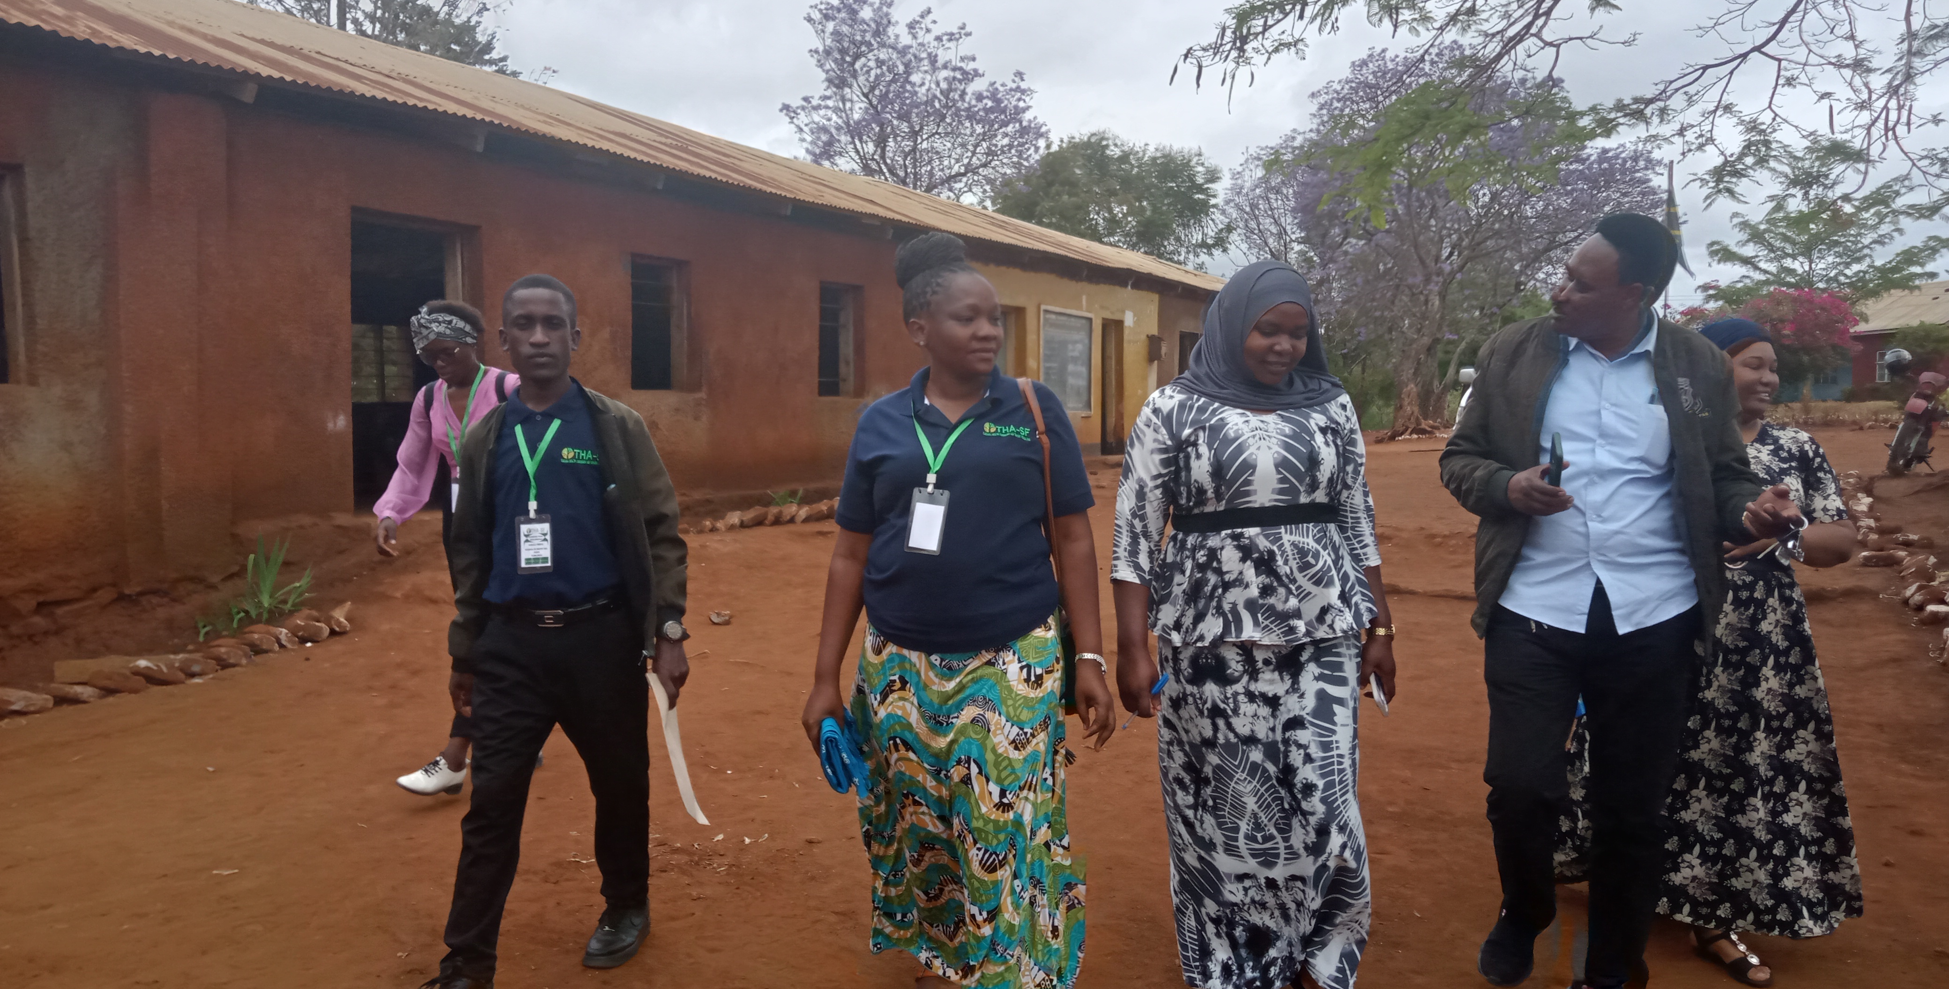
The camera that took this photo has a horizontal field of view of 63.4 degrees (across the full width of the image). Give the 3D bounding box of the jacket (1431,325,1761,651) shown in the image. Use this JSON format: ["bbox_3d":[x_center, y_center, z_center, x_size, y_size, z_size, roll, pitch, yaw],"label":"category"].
[{"bbox_3d":[1.372,-0.025,3.470,0.660,0.740,0.420,1,3,14],"label":"jacket"}]

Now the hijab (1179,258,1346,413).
[{"bbox_3d":[0.619,-0.337,3.400,0.360,0.350,0.310,0,3,-16],"label":"hijab"}]

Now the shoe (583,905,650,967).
[{"bbox_3d":[-0.850,1.035,3.810,0.108,0.125,0.280,1,3,5],"label":"shoe"}]

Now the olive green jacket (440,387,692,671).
[{"bbox_3d":[-0.917,0.070,3.550,0.500,0.650,0.300,1,3,18],"label":"olive green jacket"}]

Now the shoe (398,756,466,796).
[{"bbox_3d":[-1.744,0.910,5.080,0.090,0.105,0.255,2,4,42],"label":"shoe"}]

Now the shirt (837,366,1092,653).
[{"bbox_3d":[-0.020,0.032,3.140,0.520,0.580,0.340,1,3,7],"label":"shirt"}]

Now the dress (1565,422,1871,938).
[{"bbox_3d":[1.800,0.421,3.880,0.600,1.240,0.480,0,3,-3],"label":"dress"}]

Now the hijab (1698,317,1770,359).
[{"bbox_3d":[1.839,-0.351,3.850,0.190,0.170,0.220,-1,3,-18],"label":"hijab"}]

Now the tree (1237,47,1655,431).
[{"bbox_3d":[9.207,-5.015,31.000,8.300,7.600,7.500,1,3,14],"label":"tree"}]

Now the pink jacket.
[{"bbox_3d":[-1.727,-0.149,5.220,0.500,0.530,0.320,1,3,22],"label":"pink jacket"}]

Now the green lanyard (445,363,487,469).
[{"bbox_3d":[-1.643,-0.249,5.100,0.160,0.350,0.140,1,3,5],"label":"green lanyard"}]

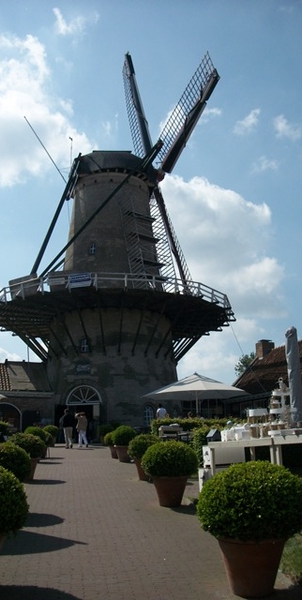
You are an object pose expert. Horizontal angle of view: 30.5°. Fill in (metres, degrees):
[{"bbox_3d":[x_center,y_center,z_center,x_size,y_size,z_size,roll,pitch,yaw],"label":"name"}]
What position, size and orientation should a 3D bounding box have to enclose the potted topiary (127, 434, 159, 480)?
[{"bbox_3d":[-0.168,3.648,12.878,0.767,1.022,0.767,-1,-12,0],"label":"potted topiary"}]

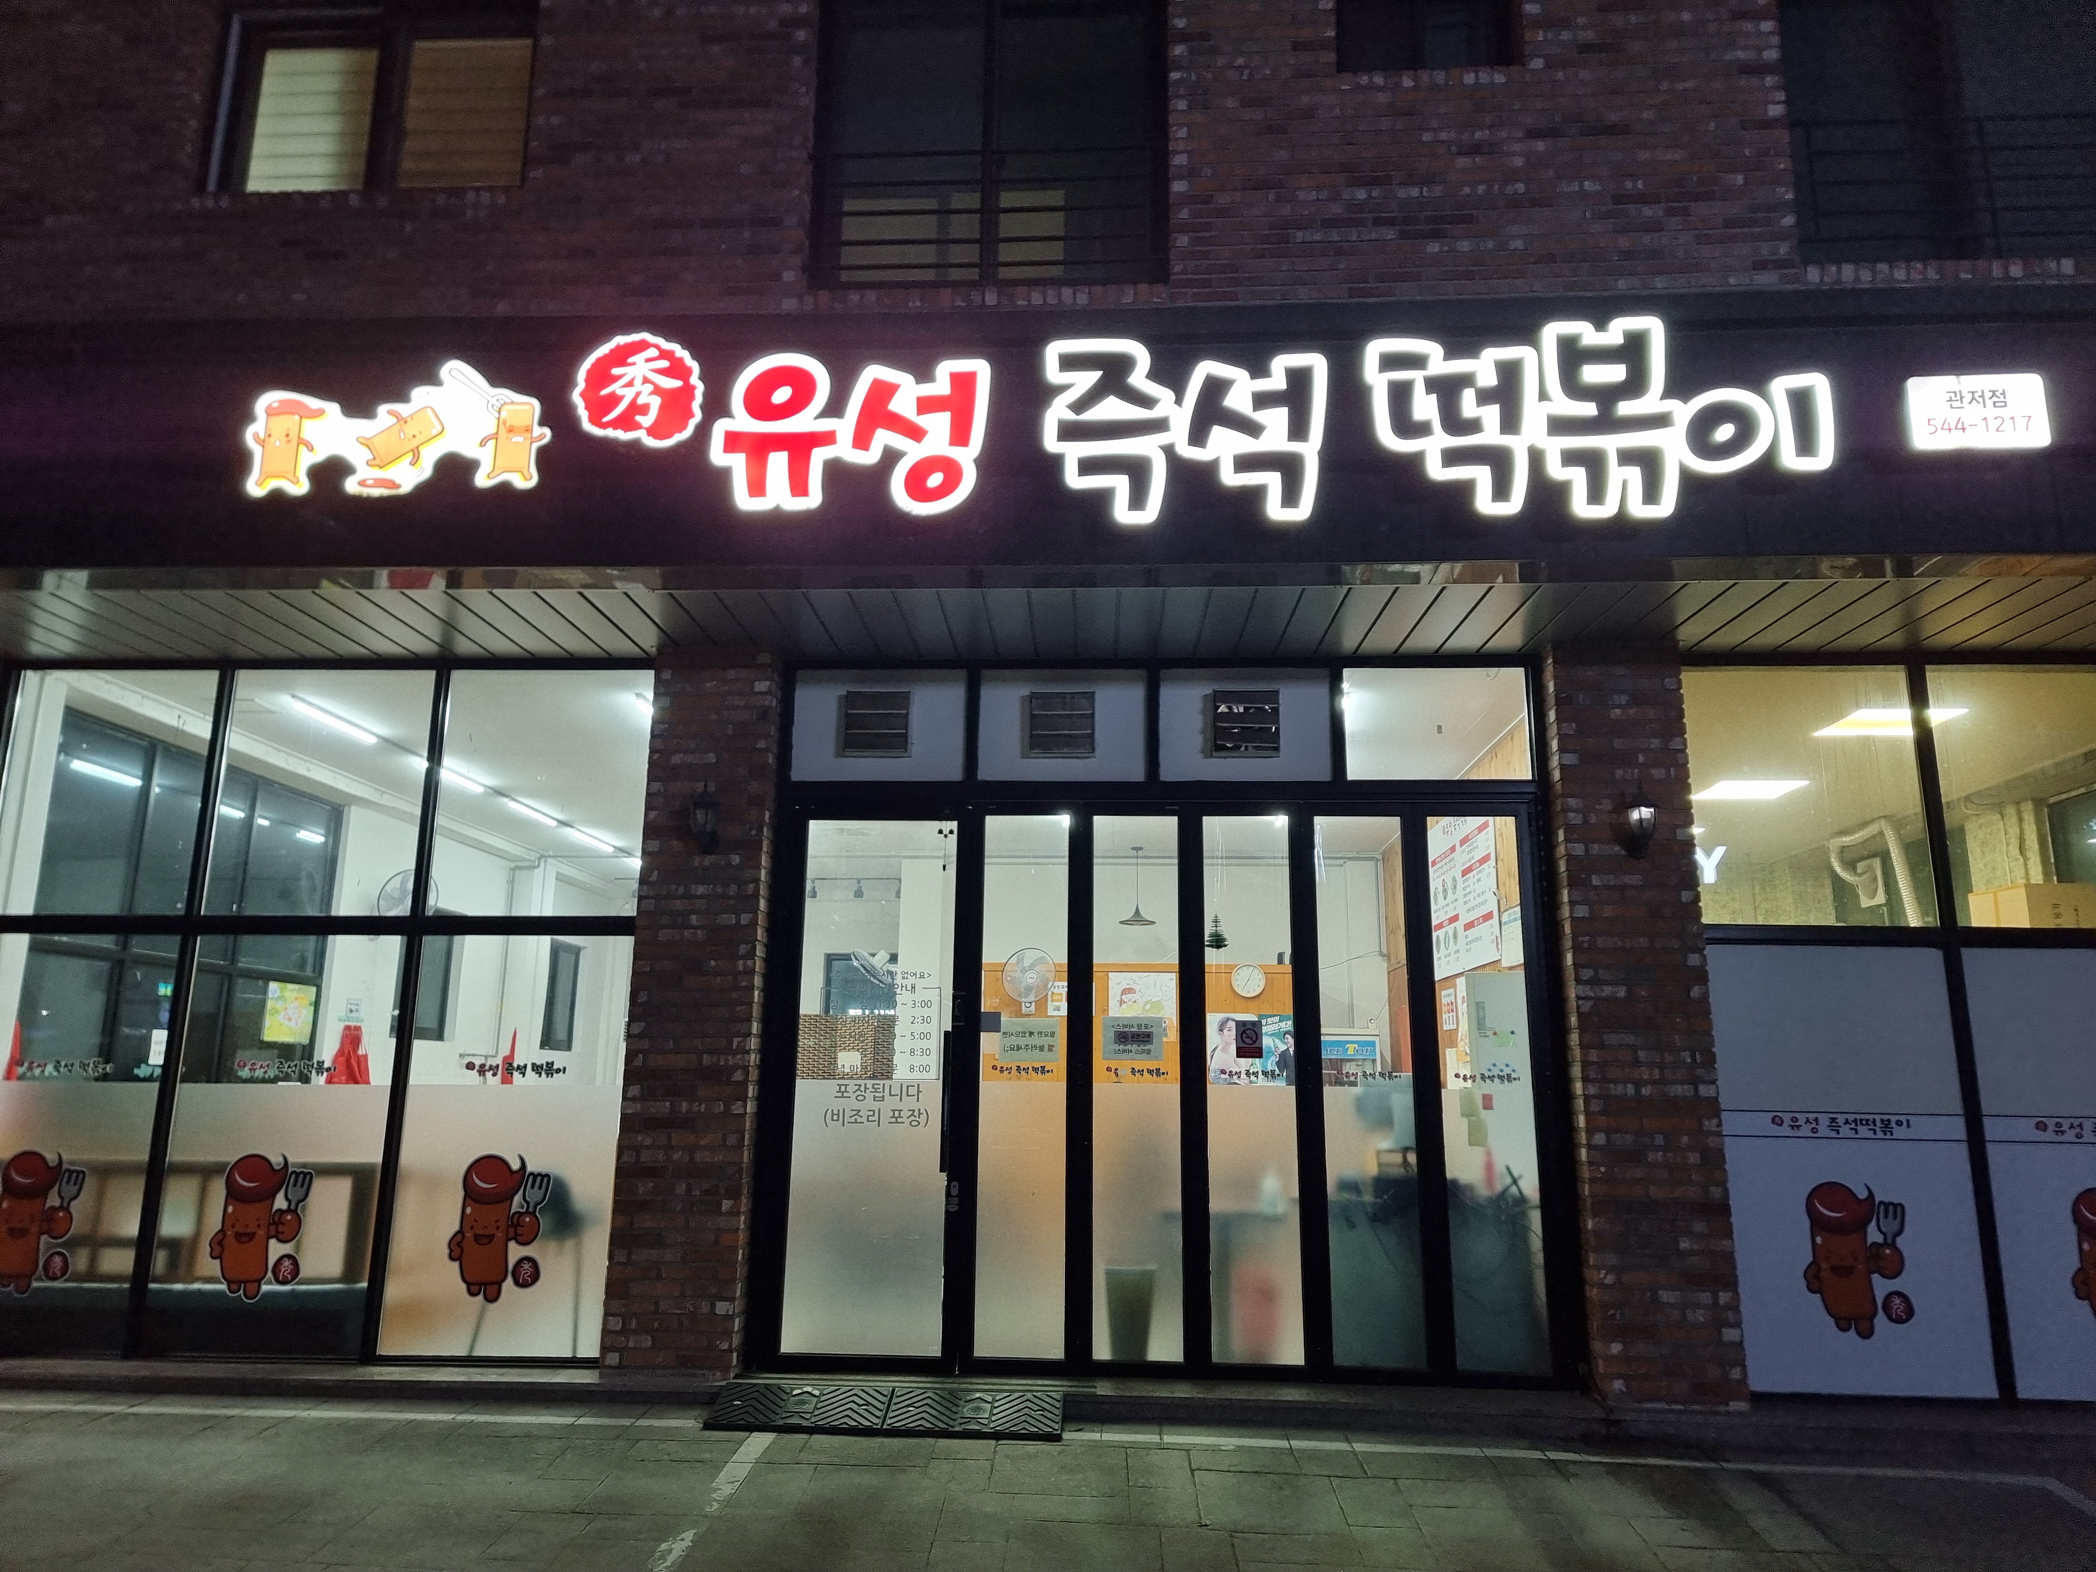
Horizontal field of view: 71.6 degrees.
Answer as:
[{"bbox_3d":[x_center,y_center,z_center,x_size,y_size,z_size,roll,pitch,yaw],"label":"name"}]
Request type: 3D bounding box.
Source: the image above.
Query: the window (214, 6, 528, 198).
[{"bbox_3d":[-3.412,-3.531,7.526,1.521,1.085,0.090,0,-12,3],"label":"window"}]

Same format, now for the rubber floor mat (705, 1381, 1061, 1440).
[{"bbox_3d":[-0.671,2.632,6.116,1.467,0.107,0.310,0,-12,3],"label":"rubber floor mat"}]

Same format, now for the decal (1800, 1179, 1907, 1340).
[{"bbox_3d":[3.699,2.168,6.658,0.474,0.704,0.010,0,-12,3],"label":"decal"}]

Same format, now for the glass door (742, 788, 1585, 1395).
[{"bbox_3d":[0.520,1.403,6.999,3.707,2.710,0.070,0,-12,3],"label":"glass door"}]

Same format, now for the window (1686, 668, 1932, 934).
[{"bbox_3d":[3.692,0.042,7.119,1.137,1.300,0.040,0,-12,3],"label":"window"}]

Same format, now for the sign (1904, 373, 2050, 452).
[{"bbox_3d":[3.807,-1.516,5.977,0.551,0.318,0.100,0,-12,3],"label":"sign"}]

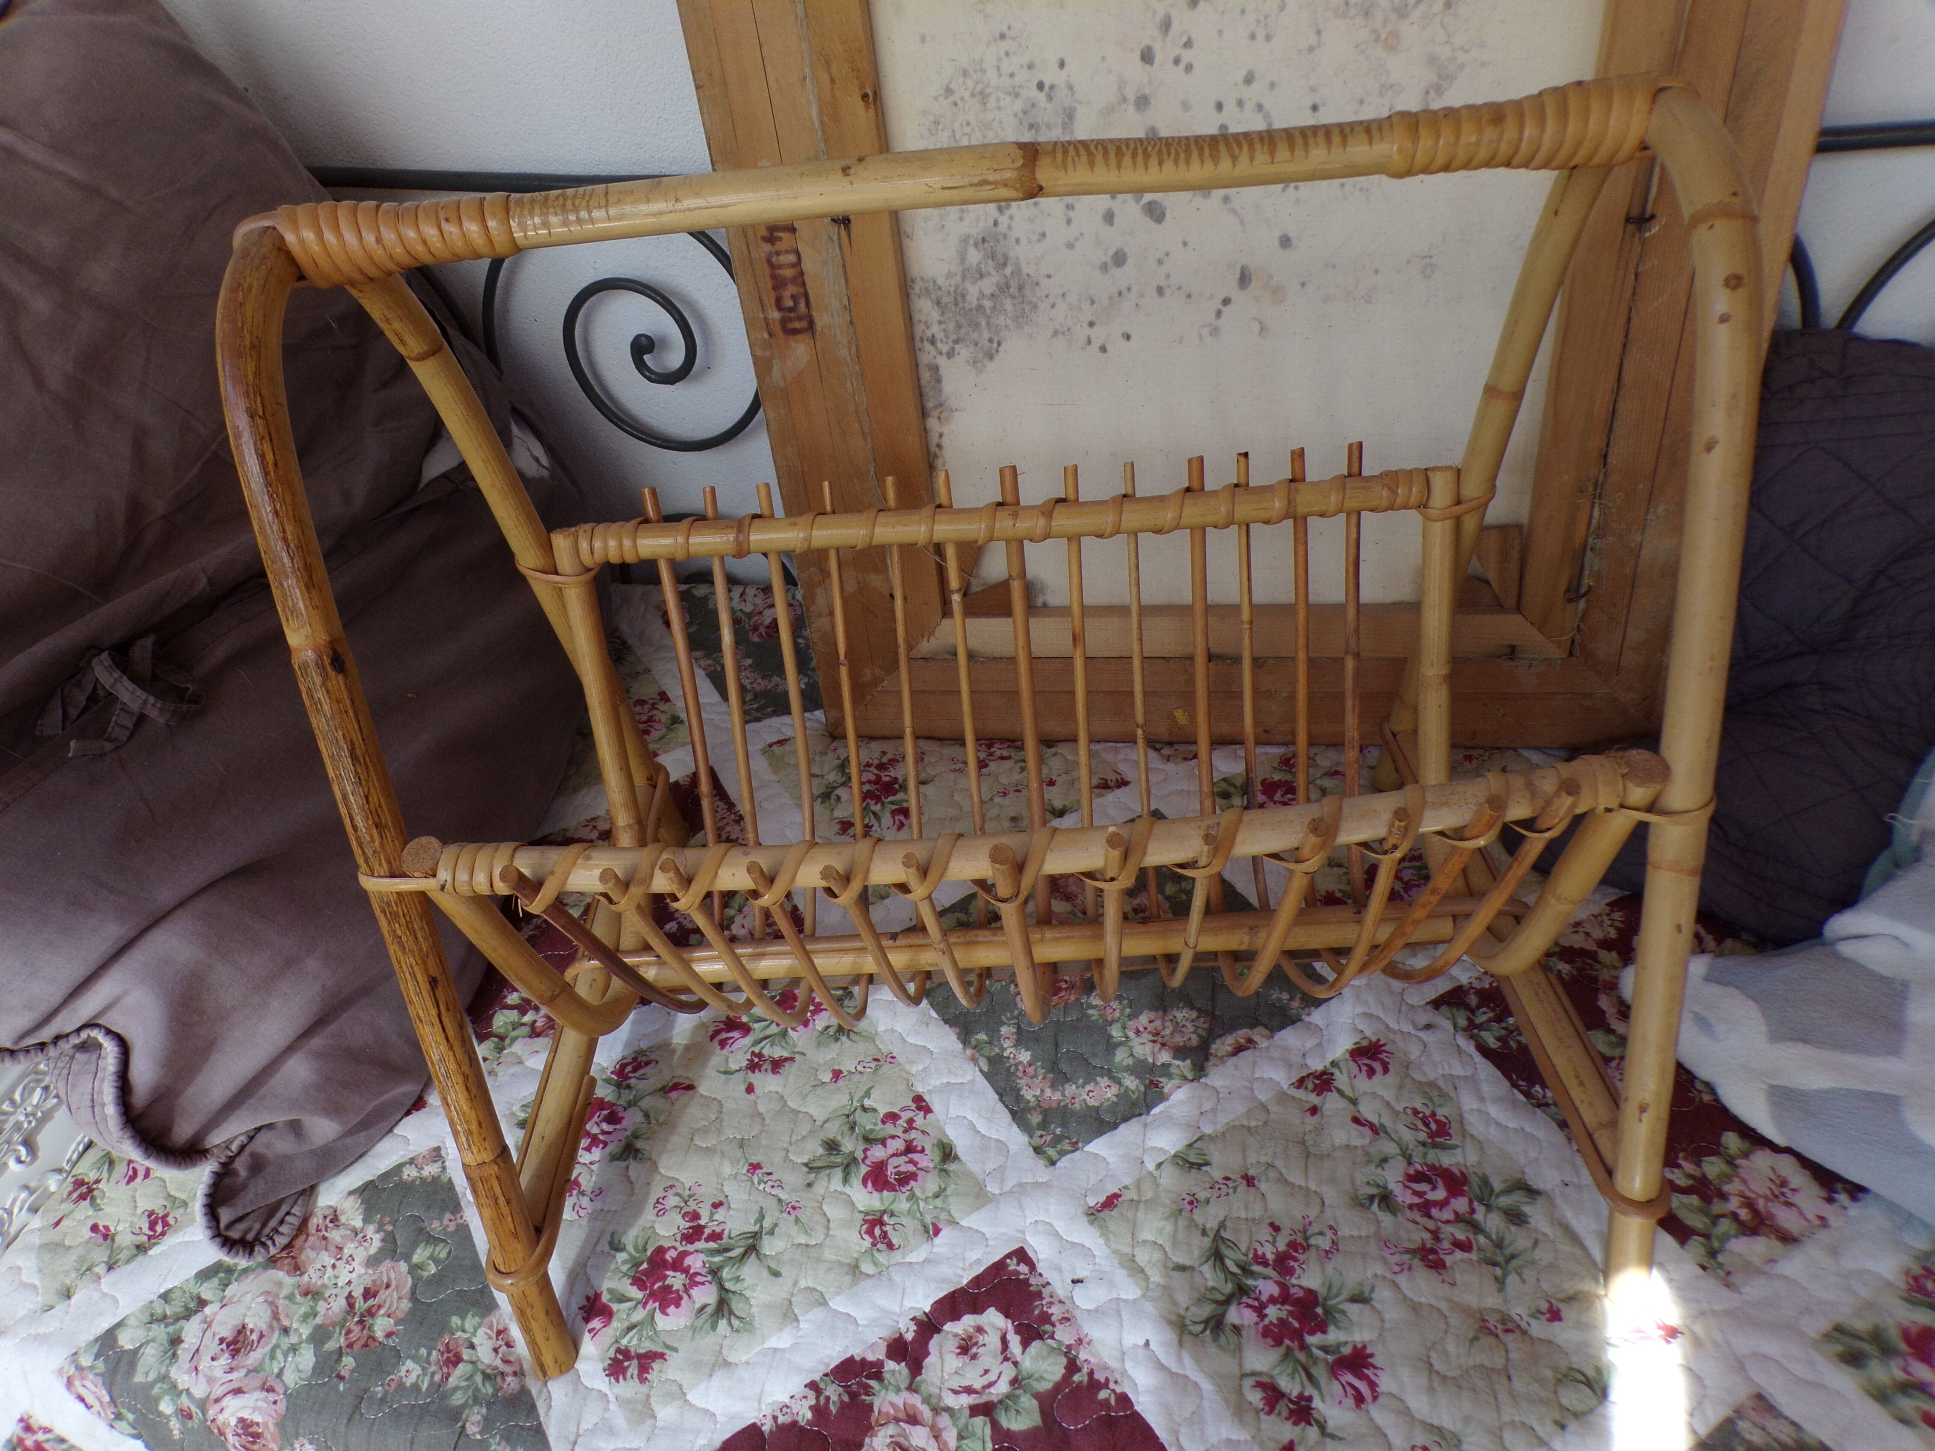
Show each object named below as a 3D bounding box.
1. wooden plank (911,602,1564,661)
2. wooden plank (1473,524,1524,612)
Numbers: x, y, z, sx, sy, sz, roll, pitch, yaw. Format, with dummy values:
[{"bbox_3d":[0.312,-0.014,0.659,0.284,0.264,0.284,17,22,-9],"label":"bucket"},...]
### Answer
[{"bbox_3d":[0.158,-0.059,0.829,0.400,0.031,0.017,1,35,12],"label":"wooden plank"},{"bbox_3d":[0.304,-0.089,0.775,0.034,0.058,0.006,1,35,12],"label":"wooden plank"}]

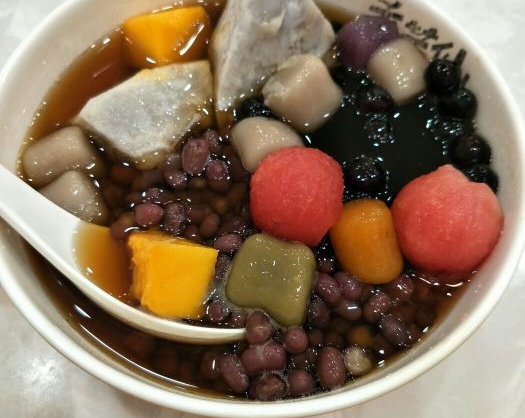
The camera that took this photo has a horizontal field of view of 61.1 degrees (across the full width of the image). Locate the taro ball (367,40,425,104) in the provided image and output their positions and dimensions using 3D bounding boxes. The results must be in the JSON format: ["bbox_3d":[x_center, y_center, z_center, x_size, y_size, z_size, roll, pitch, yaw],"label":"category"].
[{"bbox_3d":[0.047,-0.048,0.156,0.018,0.017,0.023,-4,64,-4],"label":"taro ball"}]

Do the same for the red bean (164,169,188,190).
[{"bbox_3d":[-0.028,-0.010,0.147,0.008,0.006,0.006,31,66,11],"label":"red bean"}]

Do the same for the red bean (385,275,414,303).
[{"bbox_3d":[0.039,0.023,0.125,0.006,0.006,0.009,37,69,15],"label":"red bean"}]

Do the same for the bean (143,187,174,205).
[{"bbox_3d":[-0.035,-0.004,0.150,0.011,0.007,0.007,16,65,6],"label":"bean"}]

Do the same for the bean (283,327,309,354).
[{"bbox_3d":[0.009,0.035,0.117,0.006,0.006,0.007,-13,65,-8],"label":"bean"}]

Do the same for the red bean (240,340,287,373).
[{"bbox_3d":[0.000,0.040,0.121,0.013,0.009,0.009,-8,65,-7],"label":"red bean"}]

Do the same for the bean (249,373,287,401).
[{"bbox_3d":[0.001,0.050,0.124,0.011,0.008,0.008,-7,65,-5],"label":"bean"}]

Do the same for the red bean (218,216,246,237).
[{"bbox_3d":[-0.010,0.005,0.141,0.010,0.006,0.007,-15,66,-11],"label":"red bean"}]

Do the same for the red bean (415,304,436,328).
[{"bbox_3d":[0.050,0.032,0.136,0.007,0.006,0.008,-20,67,-13],"label":"red bean"}]

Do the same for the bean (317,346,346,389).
[{"bbox_3d":[0.018,0.041,0.115,0.007,0.006,0.011,-1,64,-2],"label":"bean"}]

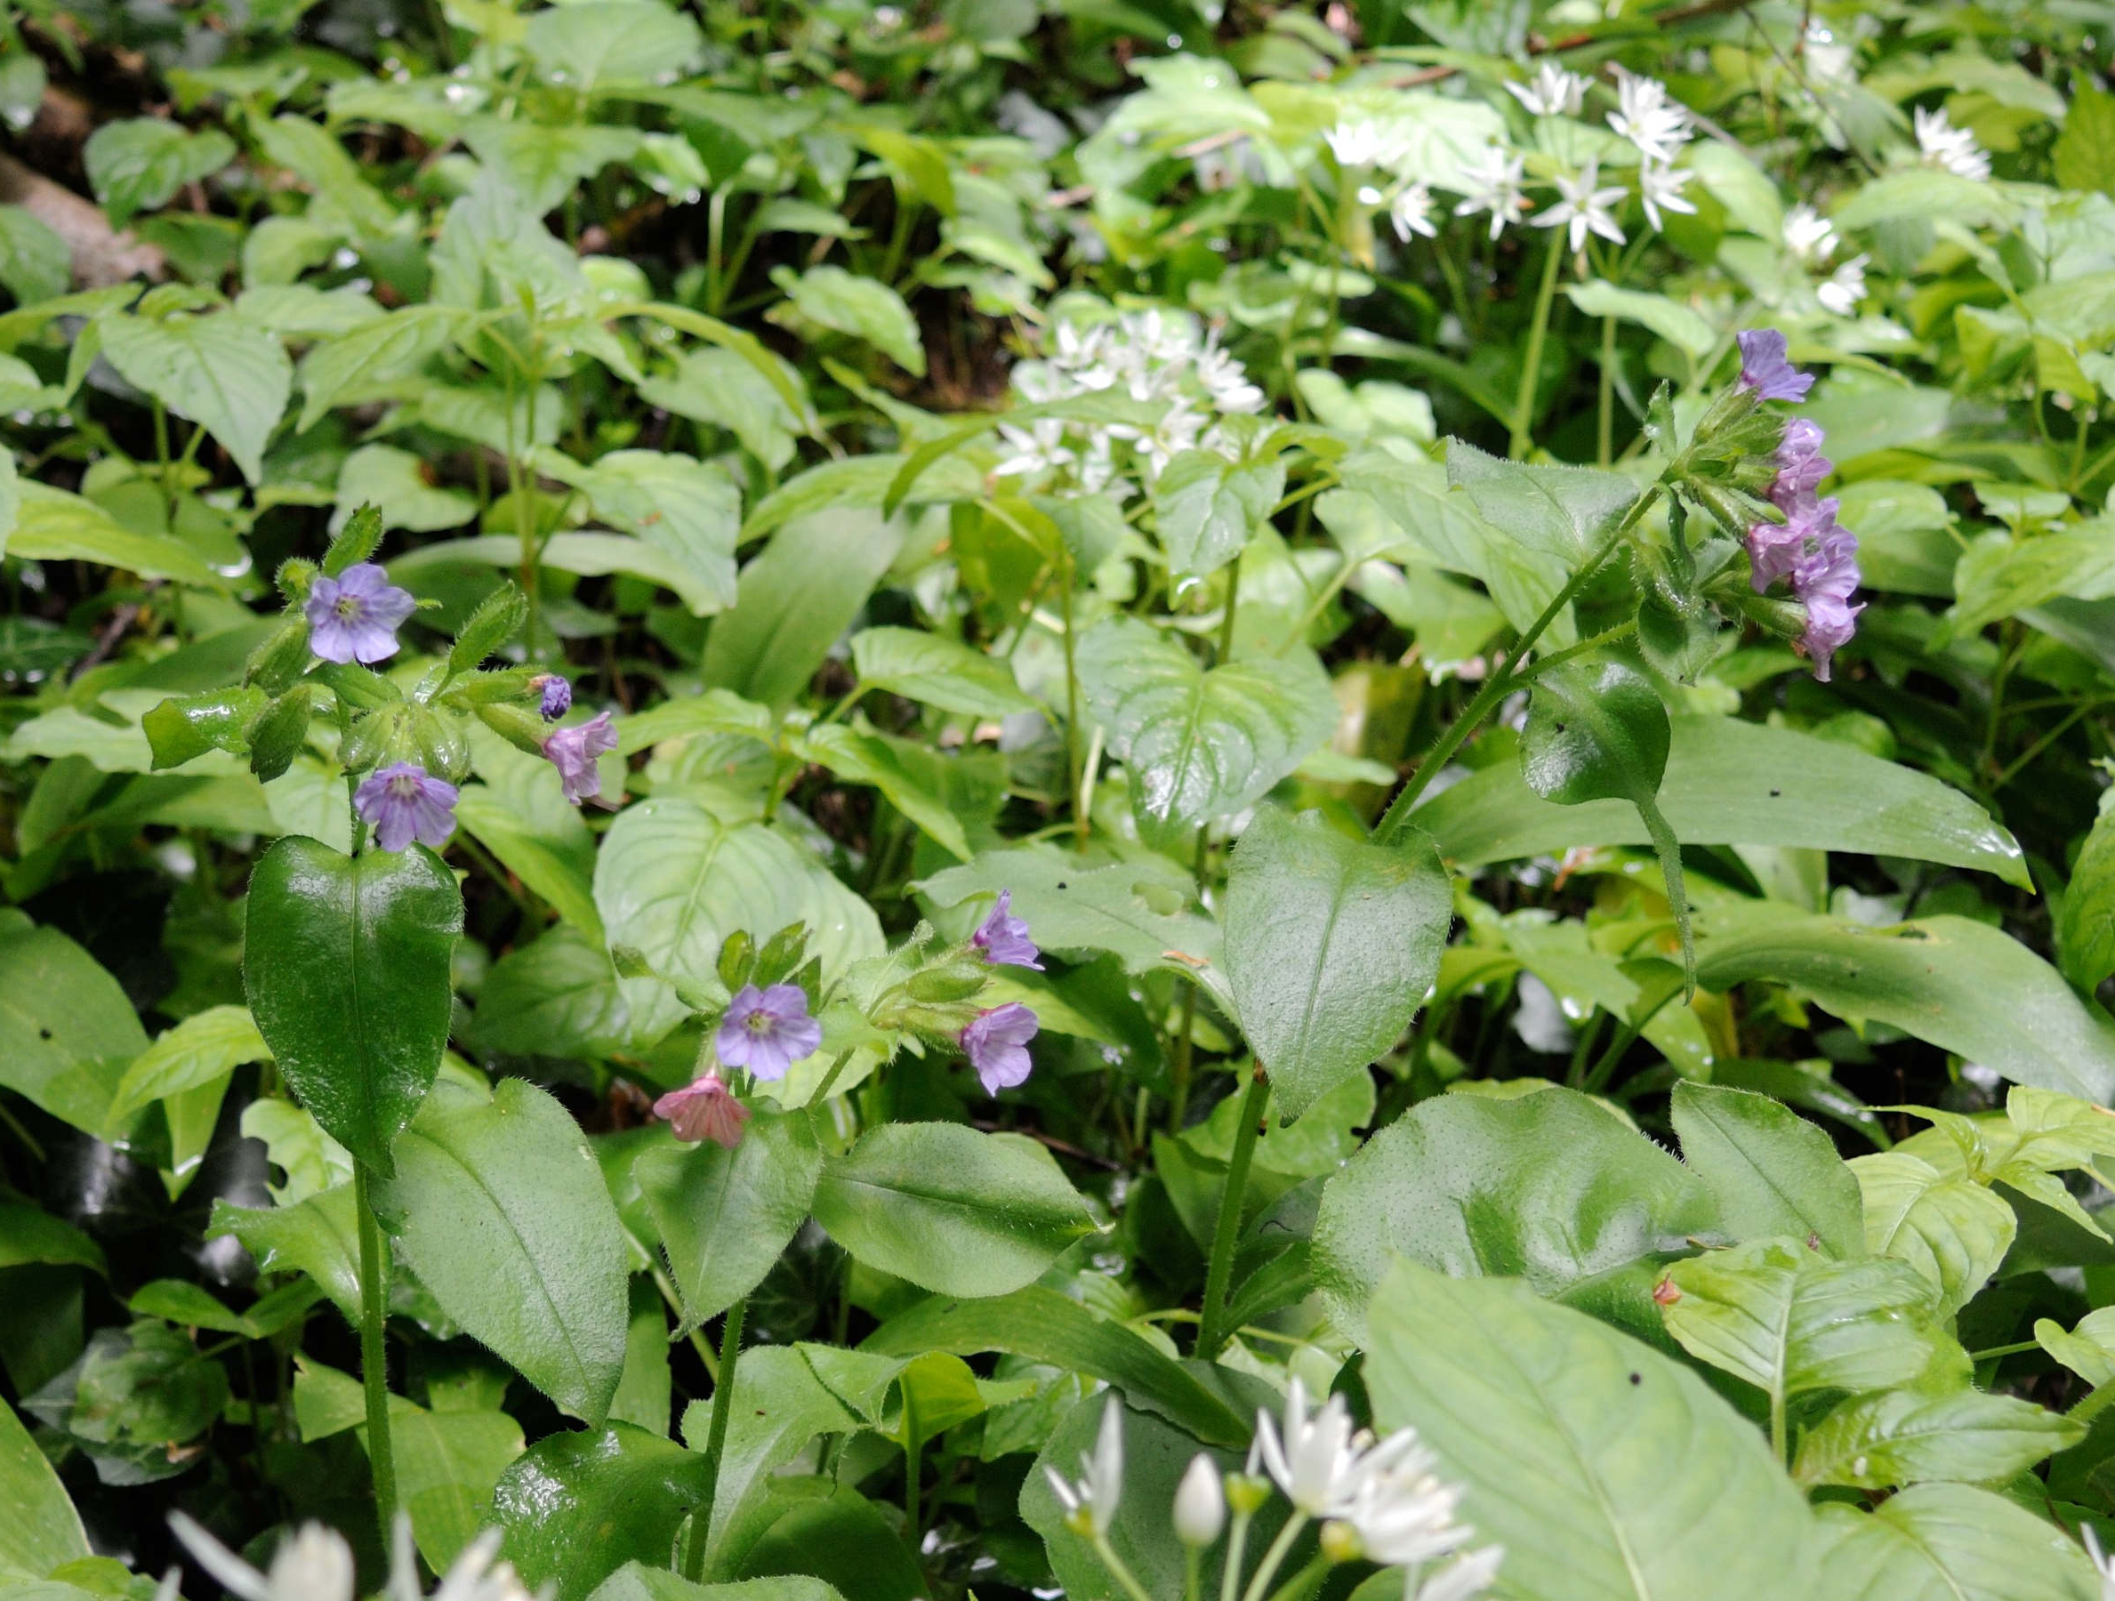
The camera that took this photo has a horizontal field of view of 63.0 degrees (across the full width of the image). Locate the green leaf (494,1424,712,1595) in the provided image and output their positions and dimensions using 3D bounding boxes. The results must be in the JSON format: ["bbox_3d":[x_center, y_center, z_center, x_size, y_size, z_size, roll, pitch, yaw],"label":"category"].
[{"bbox_3d":[-0.079,0.123,0.303,0.035,0.013,0.032,-16,44,-18],"label":"green leaf"}]

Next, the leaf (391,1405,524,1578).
[{"bbox_3d":[-0.129,0.147,0.370,0.031,0.012,0.042,-9,51,-12],"label":"leaf"}]

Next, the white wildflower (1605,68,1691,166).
[{"bbox_3d":[0.140,-0.162,0.410,0.020,0.021,0.015,16,0,22],"label":"white wildflower"}]

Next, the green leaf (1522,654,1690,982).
[{"bbox_3d":[0.089,0.003,0.280,0.026,0.053,0.016,3,18,8],"label":"green leaf"}]

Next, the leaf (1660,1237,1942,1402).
[{"bbox_3d":[0.134,0.093,0.310,0.049,0.015,0.034,2,37,2],"label":"leaf"}]

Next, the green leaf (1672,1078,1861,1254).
[{"bbox_3d":[0.130,0.070,0.310,0.029,0.007,0.042,-32,67,-27],"label":"green leaf"}]

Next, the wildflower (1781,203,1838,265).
[{"bbox_3d":[0.207,-0.156,0.475,0.015,0.015,0.014,0,24,0],"label":"wildflower"}]

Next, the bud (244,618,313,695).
[{"bbox_3d":[-0.128,-0.024,0.283,0.007,0.015,0.007,44,12,0],"label":"bud"}]

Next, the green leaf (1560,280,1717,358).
[{"bbox_3d":[0.145,-0.120,0.430,0.038,0.013,0.024,8,24,-3],"label":"green leaf"}]

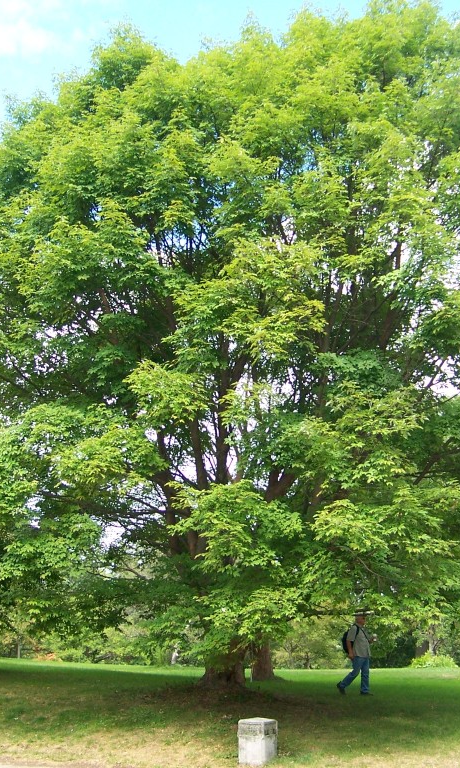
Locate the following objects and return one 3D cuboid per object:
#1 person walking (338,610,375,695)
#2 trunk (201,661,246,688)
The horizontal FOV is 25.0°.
[{"bbox_3d":[2.711,5.720,22.100,0.820,1.800,0.600,-3,-13,12],"label":"person walking"},{"bbox_3d":[-0.148,6.644,23.600,1.050,0.660,0.950,0,-13,0],"label":"trunk"}]

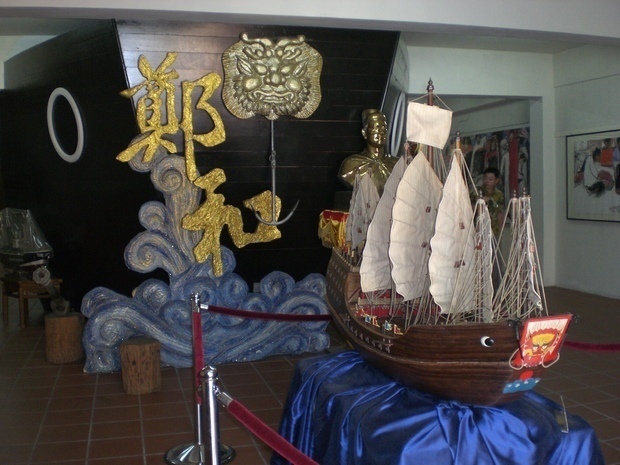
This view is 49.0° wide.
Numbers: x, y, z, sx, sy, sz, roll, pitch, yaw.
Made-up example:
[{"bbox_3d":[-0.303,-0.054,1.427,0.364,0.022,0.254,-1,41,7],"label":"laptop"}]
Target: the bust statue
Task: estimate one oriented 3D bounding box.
[{"bbox_3d":[0.641,-0.841,6.980,0.660,0.865,0.400,-2,4,-19],"label":"bust statue"}]

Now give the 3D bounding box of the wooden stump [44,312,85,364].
[{"bbox_3d":[-2.043,0.880,5.680,0.314,0.374,0.314,0,4,0],"label":"wooden stump"}]

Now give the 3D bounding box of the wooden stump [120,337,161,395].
[{"bbox_3d":[-1.195,0.939,4.815,0.277,0.357,0.277,0,4,0],"label":"wooden stump"}]

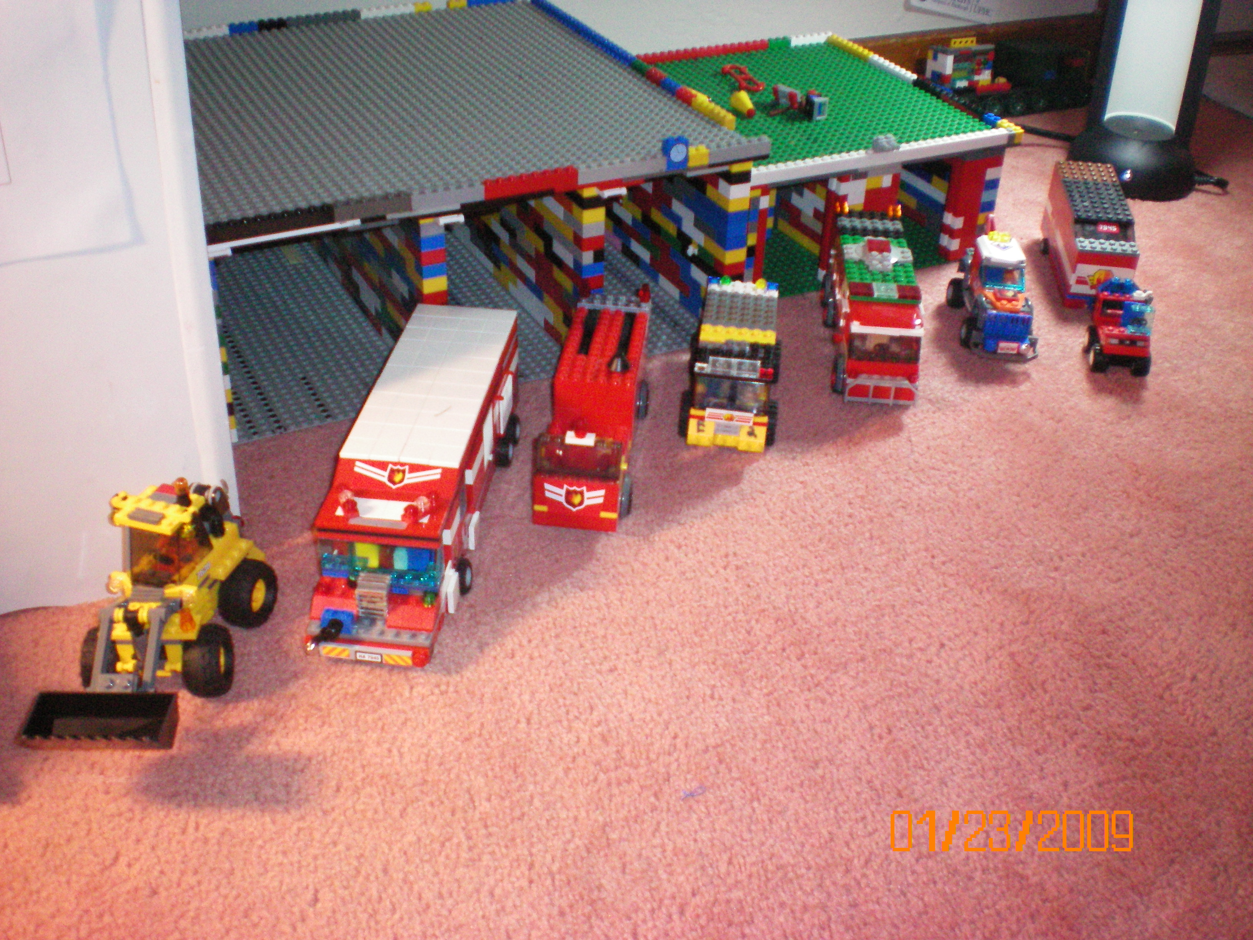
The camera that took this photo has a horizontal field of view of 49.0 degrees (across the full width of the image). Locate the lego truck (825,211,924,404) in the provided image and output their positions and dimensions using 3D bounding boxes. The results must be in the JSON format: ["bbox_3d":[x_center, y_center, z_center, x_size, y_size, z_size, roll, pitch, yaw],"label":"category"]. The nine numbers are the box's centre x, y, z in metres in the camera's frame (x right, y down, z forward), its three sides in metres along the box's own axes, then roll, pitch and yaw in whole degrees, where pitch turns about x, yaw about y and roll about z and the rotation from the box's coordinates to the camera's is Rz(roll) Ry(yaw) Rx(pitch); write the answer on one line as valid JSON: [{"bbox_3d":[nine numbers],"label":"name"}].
[{"bbox_3d":[0.176,-0.121,0.981,0.062,0.078,0.173,4,34,2],"label":"lego truck"}]

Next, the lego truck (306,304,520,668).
[{"bbox_3d":[-0.115,-0.002,0.785,0.080,0.076,0.257,5,34,4],"label":"lego truck"}]

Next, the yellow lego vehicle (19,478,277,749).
[{"bbox_3d":[-0.230,0.062,0.669,0.088,0.090,0.125,7,34,6],"label":"yellow lego vehicle"}]

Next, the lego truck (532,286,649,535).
[{"bbox_3d":[-0.019,-0.043,0.867,0.061,0.060,0.200,5,34,3],"label":"lego truck"}]

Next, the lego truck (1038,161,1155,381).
[{"bbox_3d":[0.363,-0.159,1.052,0.053,0.077,0.218,5,34,3],"label":"lego truck"}]

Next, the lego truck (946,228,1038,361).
[{"bbox_3d":[0.275,-0.132,1.014,0.062,0.066,0.108,5,34,4],"label":"lego truck"}]

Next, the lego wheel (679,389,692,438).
[{"bbox_3d":[0.042,-0.035,0.887,0.014,0.030,0.030,6,34,5],"label":"lego wheel"}]

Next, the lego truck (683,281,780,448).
[{"bbox_3d":[0.071,-0.070,0.908,0.063,0.066,0.131,6,34,5],"label":"lego truck"}]

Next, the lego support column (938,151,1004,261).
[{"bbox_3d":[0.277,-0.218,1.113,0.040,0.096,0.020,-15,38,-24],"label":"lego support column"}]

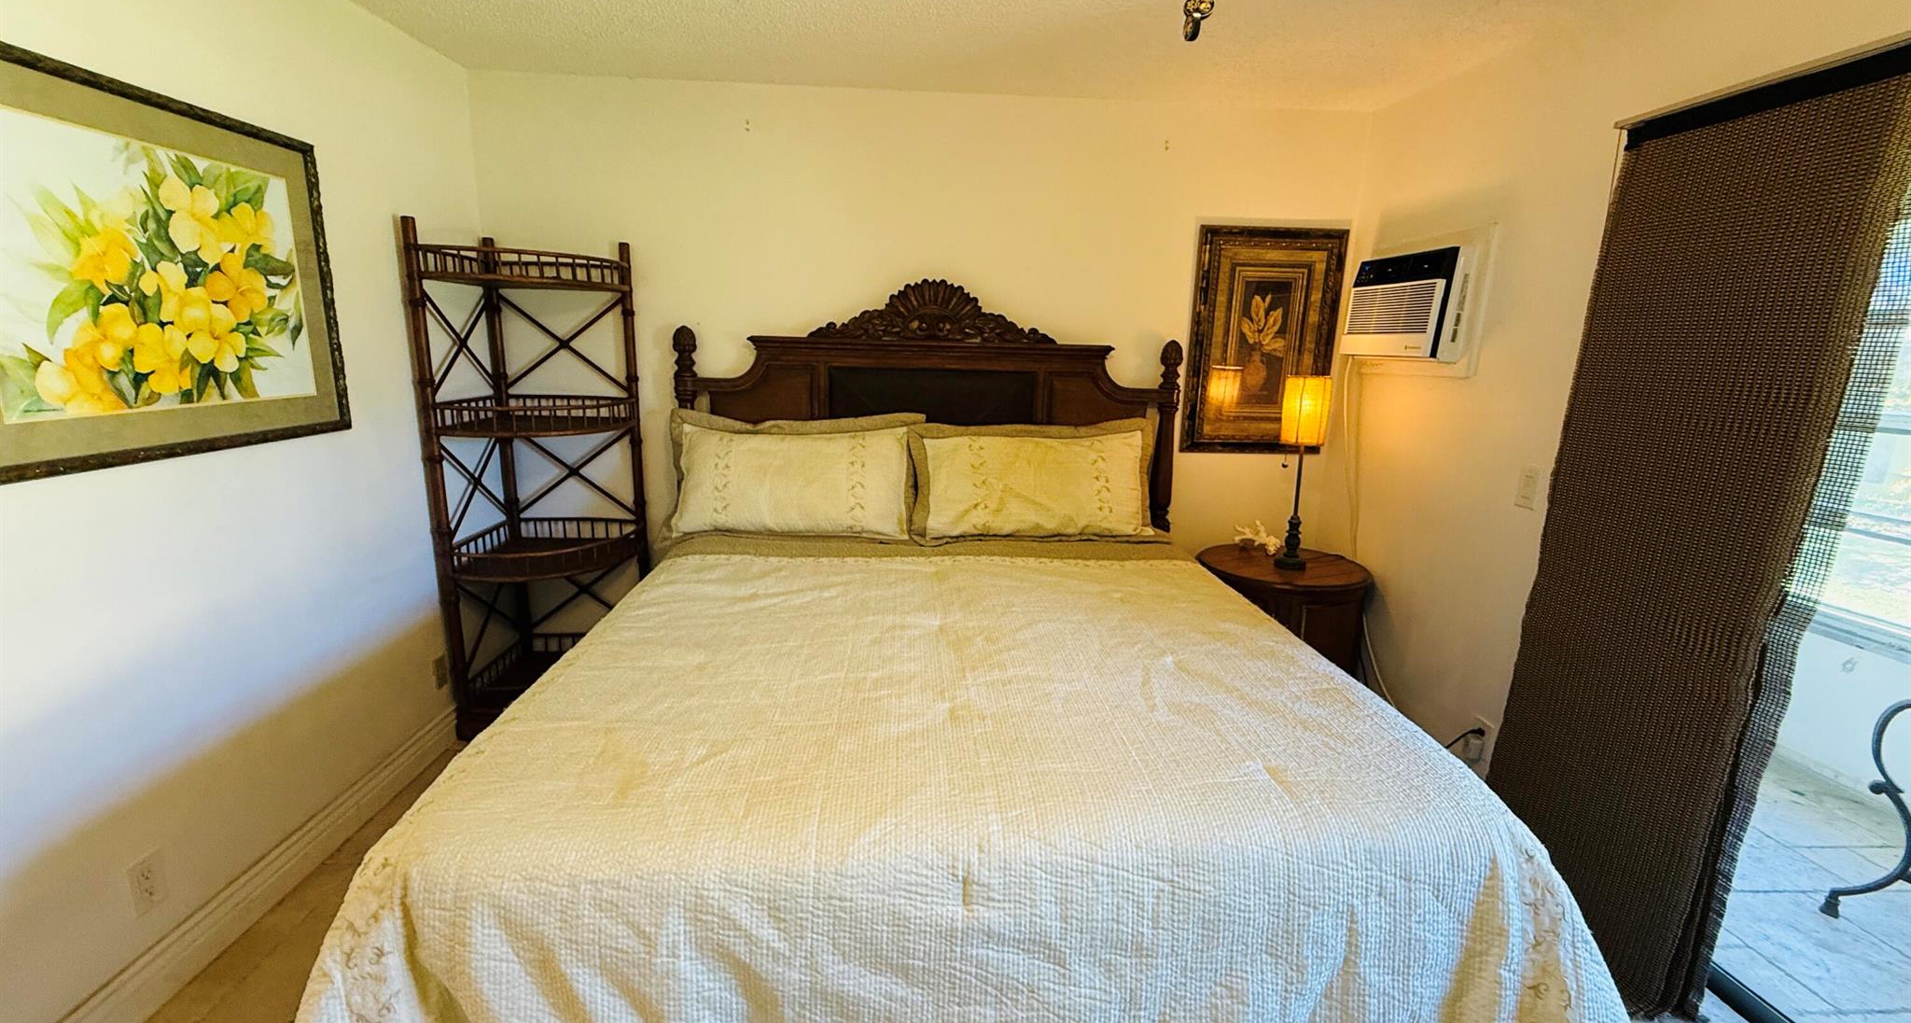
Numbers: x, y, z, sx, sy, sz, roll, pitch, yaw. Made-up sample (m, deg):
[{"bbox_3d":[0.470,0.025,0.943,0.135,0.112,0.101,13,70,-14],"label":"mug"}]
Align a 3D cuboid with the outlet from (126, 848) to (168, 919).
[{"bbox_3d":[-1.714,0.786,1.650,0.010,0.116,0.073,0,12,-4],"label":"outlet"}]

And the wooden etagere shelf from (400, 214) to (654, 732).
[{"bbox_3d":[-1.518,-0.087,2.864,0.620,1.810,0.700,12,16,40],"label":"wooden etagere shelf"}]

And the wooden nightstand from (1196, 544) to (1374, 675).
[{"bbox_3d":[1.293,0.525,3.111,0.610,0.650,0.600,0,12,-4],"label":"wooden nightstand"}]

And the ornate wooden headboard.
[{"bbox_3d":[-0.099,-0.072,3.202,2.040,1.700,0.100,0,12,-4],"label":"ornate wooden headboard"}]

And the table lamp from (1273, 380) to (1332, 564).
[{"bbox_3d":[1.321,-0.160,2.963,0.160,0.745,0.160,0,12,-4],"label":"table lamp"}]

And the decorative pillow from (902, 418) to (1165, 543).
[{"bbox_3d":[0.313,-0.124,3.048,0.980,0.480,0.190,0,-8,-4],"label":"decorative pillow"}]

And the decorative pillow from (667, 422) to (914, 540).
[{"bbox_3d":[-0.620,-0.126,2.949,0.920,0.470,0.190,0,-8,-4],"label":"decorative pillow"}]

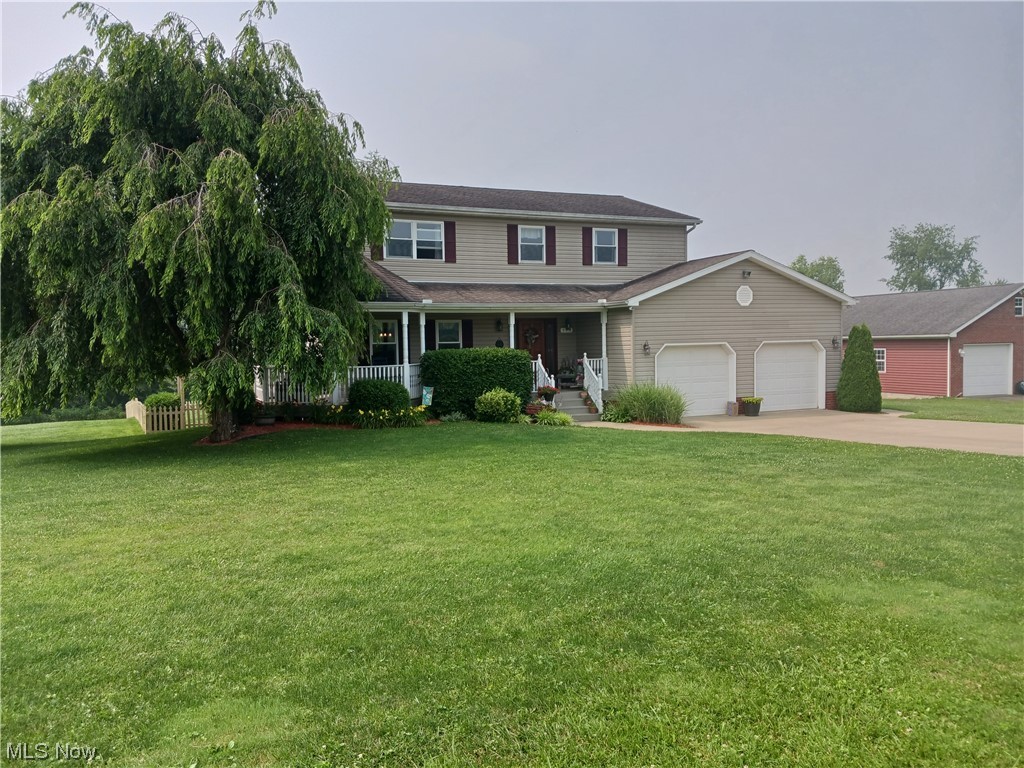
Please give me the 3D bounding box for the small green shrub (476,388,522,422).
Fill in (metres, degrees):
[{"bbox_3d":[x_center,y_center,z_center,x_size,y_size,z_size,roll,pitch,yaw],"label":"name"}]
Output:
[{"bbox_3d":[-0.355,0.566,21.026,1.250,0.880,1.150,-1,3,0],"label":"small green shrub"}]

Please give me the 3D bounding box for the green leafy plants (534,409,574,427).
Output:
[{"bbox_3d":[1.133,0.893,21.287,1.050,0.480,0.800,-3,4,-25],"label":"green leafy plants"}]

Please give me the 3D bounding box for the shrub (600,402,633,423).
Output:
[{"bbox_3d":[2.960,0.807,22.622,0.920,0.580,0.800,-3,4,-25],"label":"shrub"}]

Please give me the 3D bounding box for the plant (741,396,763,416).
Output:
[{"bbox_3d":[7.185,0.675,23.960,0.640,0.590,0.620,-3,4,-25],"label":"plant"}]

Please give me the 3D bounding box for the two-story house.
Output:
[{"bbox_3d":[0.280,-2.985,27.328,18.250,7.810,12.100,-3,4,-25],"label":"two-story house"}]

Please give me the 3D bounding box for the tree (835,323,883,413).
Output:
[{"bbox_3d":[11.089,-0.495,25.486,1.450,2.800,1.450,-3,4,-25],"label":"tree"}]

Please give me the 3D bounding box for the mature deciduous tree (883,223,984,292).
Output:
[{"bbox_3d":[37.068,-7.923,70.347,9.000,12.485,9.000,-3,4,-25],"label":"mature deciduous tree"}]

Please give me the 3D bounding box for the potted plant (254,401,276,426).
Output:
[{"bbox_3d":[-5.875,0.703,19.037,0.530,0.620,0.530,-3,4,-25],"label":"potted plant"}]

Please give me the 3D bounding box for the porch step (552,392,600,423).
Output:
[{"bbox_3d":[1.709,0.663,22.722,1.500,0.820,1.000,-3,4,-25],"label":"porch step"}]

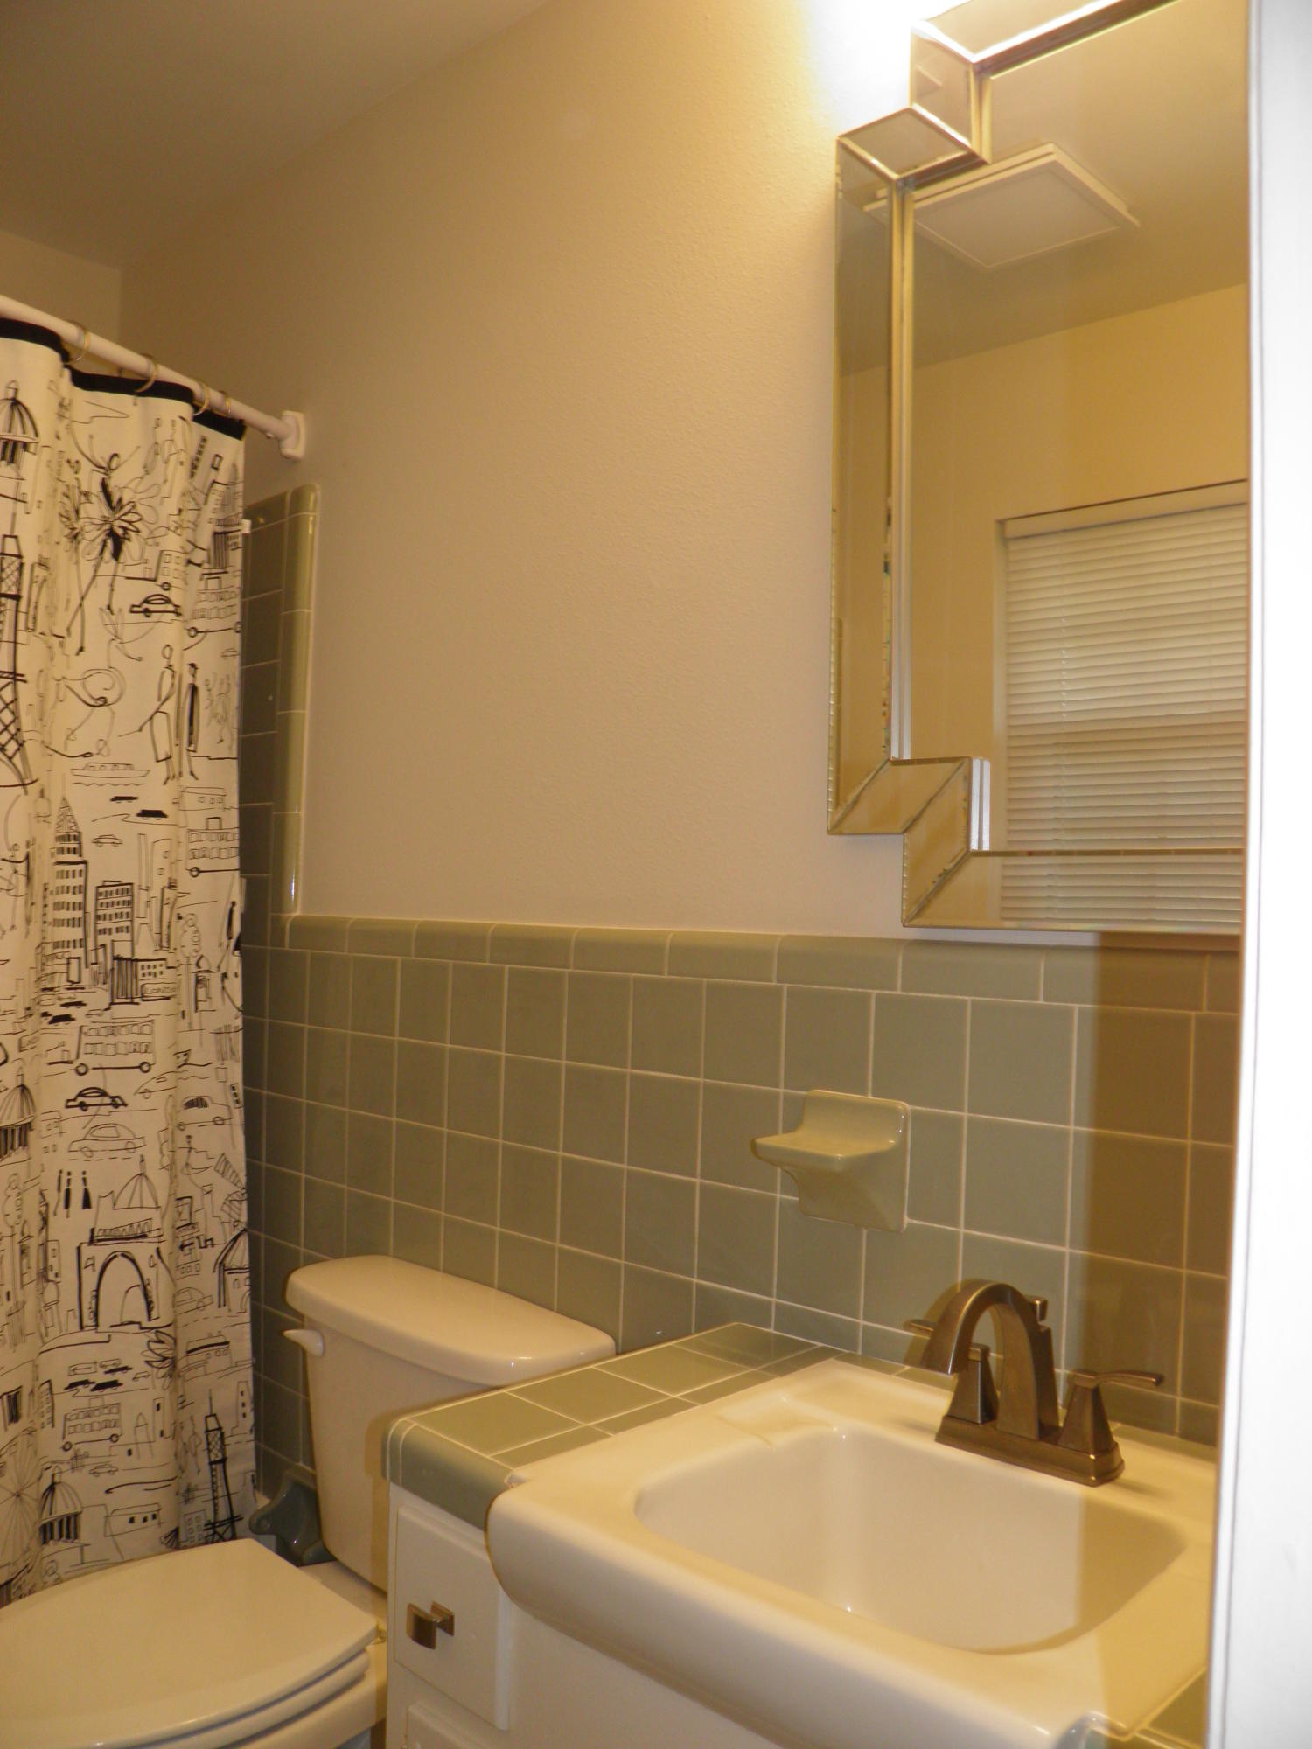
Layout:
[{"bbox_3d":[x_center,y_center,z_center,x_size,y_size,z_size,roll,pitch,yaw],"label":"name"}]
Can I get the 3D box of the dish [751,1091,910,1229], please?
[{"bbox_3d":[0.169,0.285,1.392,0.124,0.123,0.095,0,-3,42],"label":"dish"}]

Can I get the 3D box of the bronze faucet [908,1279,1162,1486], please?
[{"bbox_3d":[0.267,0.391,1.103,0.231,0.158,0.187,0,-3,42],"label":"bronze faucet"}]

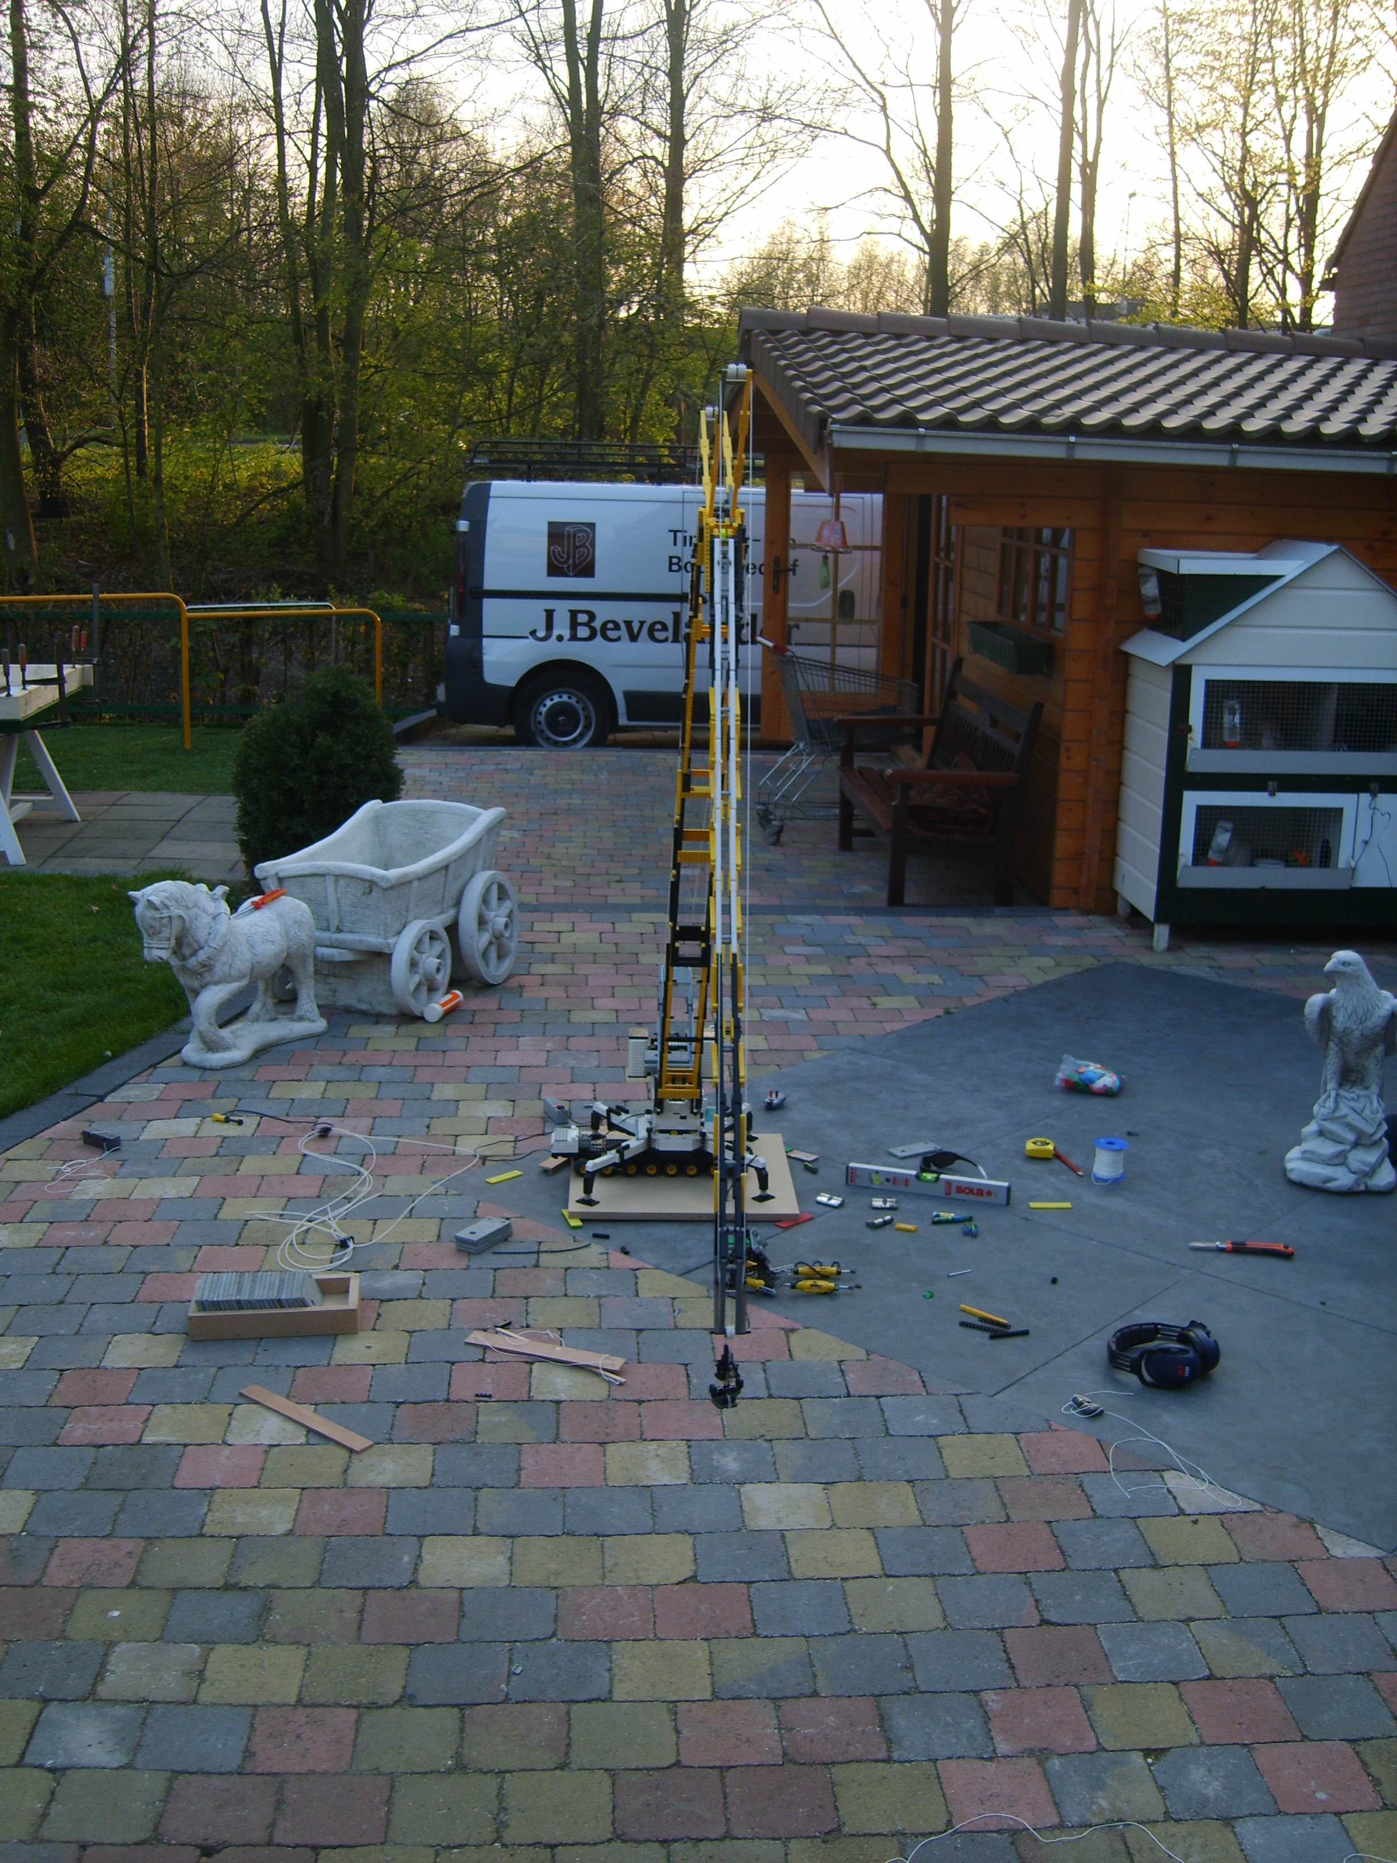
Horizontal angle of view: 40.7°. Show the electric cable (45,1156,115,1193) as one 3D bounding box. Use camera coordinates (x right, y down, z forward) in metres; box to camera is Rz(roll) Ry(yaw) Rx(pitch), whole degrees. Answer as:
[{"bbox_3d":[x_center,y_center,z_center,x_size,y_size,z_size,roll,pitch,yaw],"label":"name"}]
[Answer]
[{"bbox_3d":[-1.515,0.581,4.595,0.150,0.015,0.247,-5,16,-20],"label":"electric cable"}]

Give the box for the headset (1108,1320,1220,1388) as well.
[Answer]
[{"bbox_3d":[0.905,0.823,3.652,0.200,0.096,0.148,7,16,21],"label":"headset"}]

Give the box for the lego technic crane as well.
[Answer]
[{"bbox_3d":[-0.081,-0.222,3.976,0.550,1.900,1.680,1,13,0],"label":"lego technic crane"}]

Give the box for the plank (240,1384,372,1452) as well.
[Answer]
[{"bbox_3d":[-0.714,0.885,3.424,0.333,0.010,0.039,12,17,37],"label":"plank"}]

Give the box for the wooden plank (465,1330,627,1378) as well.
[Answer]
[{"bbox_3d":[-0.298,0.830,3.705,0.335,0.020,0.048,6,16,19],"label":"wooden plank"}]

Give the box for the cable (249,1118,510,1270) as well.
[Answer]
[{"bbox_3d":[-0.747,0.613,4.562,0.600,0.030,0.980,1,13,0],"label":"cable"}]

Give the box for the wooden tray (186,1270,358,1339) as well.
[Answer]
[{"bbox_3d":[-0.858,0.764,3.844,0.328,0.060,0.165,-1,15,-7],"label":"wooden tray"}]

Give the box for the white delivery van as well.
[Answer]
[{"bbox_3d":[0.751,-2.312,13.828,5.100,1.970,1.930,0,13,-4],"label":"white delivery van"}]

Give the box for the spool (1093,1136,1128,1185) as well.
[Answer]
[{"bbox_3d":[1.025,0.573,4.722,0.084,0.090,0.084,1,13,0],"label":"spool"}]

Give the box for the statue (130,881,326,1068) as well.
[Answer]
[{"bbox_3d":[-1.387,0.066,5.673,0.240,0.560,0.620,9,15,29],"label":"statue"}]

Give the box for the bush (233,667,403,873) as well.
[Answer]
[{"bbox_3d":[-1.612,-0.684,8.087,0.740,0.930,0.740,1,13,0],"label":"bush"}]

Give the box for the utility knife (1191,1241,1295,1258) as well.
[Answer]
[{"bbox_3d":[1.220,0.715,4.229,0.229,0.021,0.034,3,15,8],"label":"utility knife"}]

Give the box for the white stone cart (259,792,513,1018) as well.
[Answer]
[{"bbox_3d":[-0.974,-0.071,6.026,0.490,0.565,0.889,6,16,19],"label":"white stone cart"}]

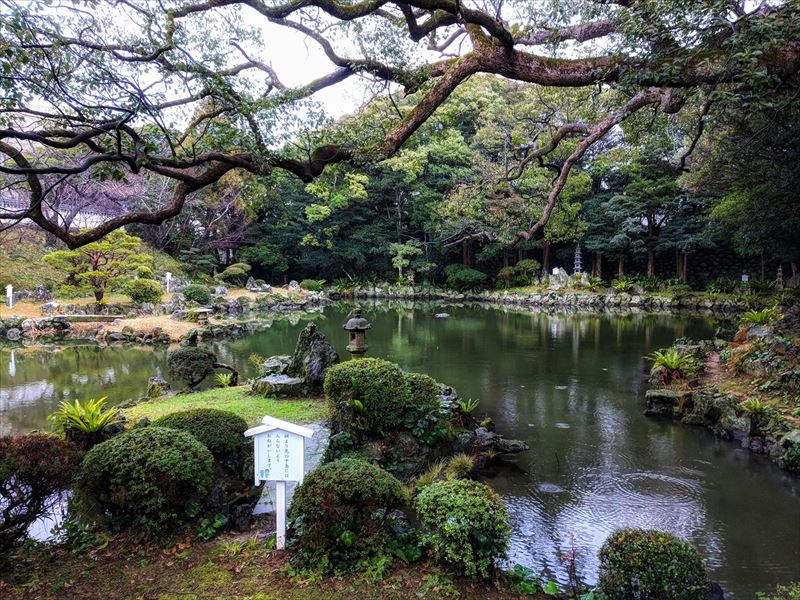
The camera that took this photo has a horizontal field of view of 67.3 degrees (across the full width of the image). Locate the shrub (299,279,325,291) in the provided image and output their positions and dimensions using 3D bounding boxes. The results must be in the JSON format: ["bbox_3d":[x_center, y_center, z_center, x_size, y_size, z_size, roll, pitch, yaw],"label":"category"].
[{"bbox_3d":[-5.376,-0.942,36.500,1.579,0.729,1.300,0,3,0],"label":"shrub"}]

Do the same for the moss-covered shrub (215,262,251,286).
[{"bbox_3d":[-9.199,-1.400,33.000,1.977,1.318,1.700,0,3,0],"label":"moss-covered shrub"}]

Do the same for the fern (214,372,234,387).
[{"bbox_3d":[-2.775,1.257,9.500,0.316,0.221,0.320,0,3,0],"label":"fern"}]

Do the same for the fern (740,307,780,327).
[{"bbox_3d":[8.699,0.398,14.500,0.965,0.483,0.850,0,3,0],"label":"fern"}]

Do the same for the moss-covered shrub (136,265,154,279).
[{"bbox_3d":[-10.800,-1.188,25.500,0.764,0.637,0.750,0,3,0],"label":"moss-covered shrub"}]

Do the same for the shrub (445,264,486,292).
[{"bbox_3d":[4.469,-1.535,41.000,2.866,1.774,2.400,0,3,0],"label":"shrub"}]

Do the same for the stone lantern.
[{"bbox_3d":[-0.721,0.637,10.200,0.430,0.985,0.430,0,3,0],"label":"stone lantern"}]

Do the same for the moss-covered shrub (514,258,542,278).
[{"bbox_3d":[8.381,-2.071,39.500,1.709,1.315,1.500,0,3,0],"label":"moss-covered shrub"}]

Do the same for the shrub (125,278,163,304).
[{"bbox_3d":[-9.604,-0.318,22.500,1.423,0.974,1.300,0,3,0],"label":"shrub"}]

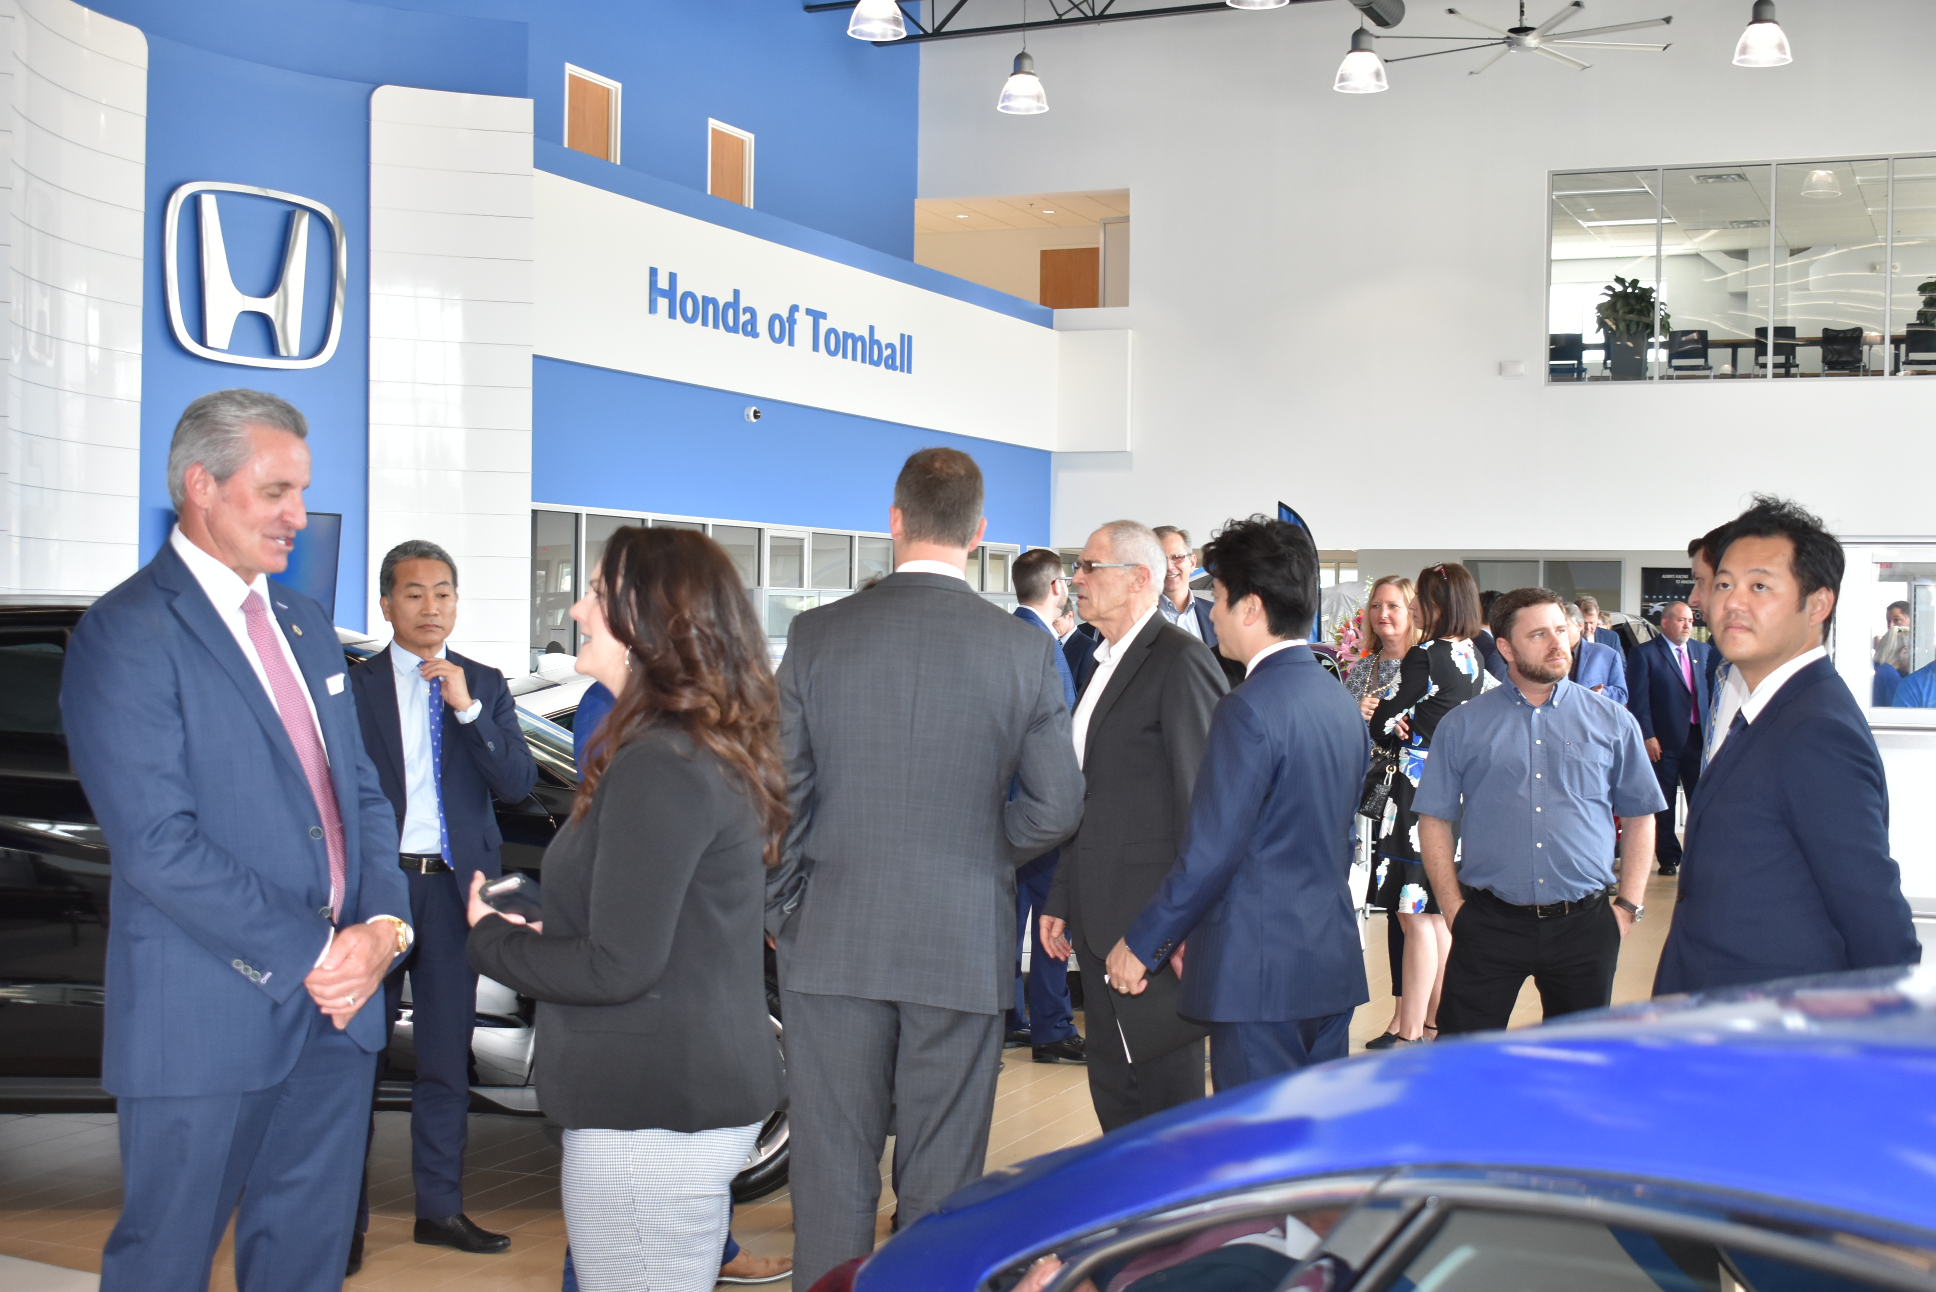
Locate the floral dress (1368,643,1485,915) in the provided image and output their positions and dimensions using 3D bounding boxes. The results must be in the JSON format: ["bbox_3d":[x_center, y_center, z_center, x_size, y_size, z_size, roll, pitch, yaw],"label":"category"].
[{"bbox_3d":[1.727,0.489,9.250,0.380,1.050,0.420,1,1,33],"label":"floral dress"}]

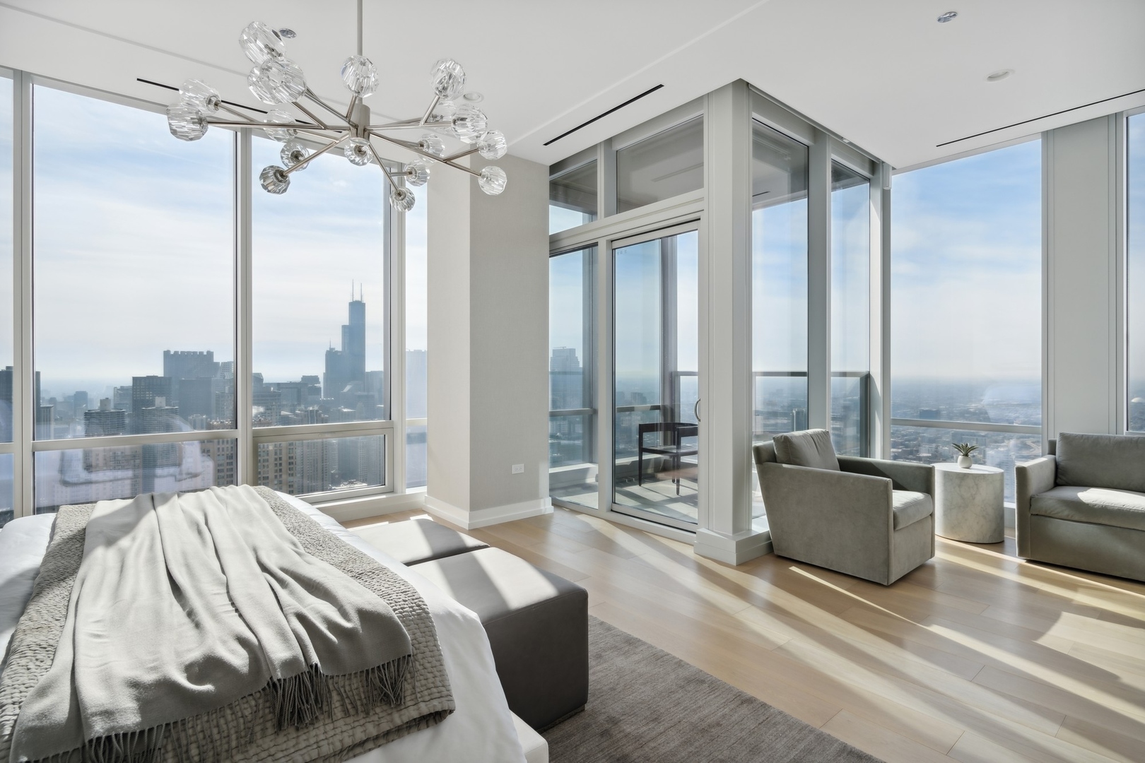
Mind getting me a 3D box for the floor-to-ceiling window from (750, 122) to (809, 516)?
[{"bbox_3d":[1.588,-0.448,4.163,0.900,2.930,0.080,-1,1,-38],"label":"floor-to-ceiling window"}]

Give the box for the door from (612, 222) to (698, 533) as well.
[{"bbox_3d":[0.654,-0.039,4.233,0.060,2.310,0.920,-1,1,-42],"label":"door"}]

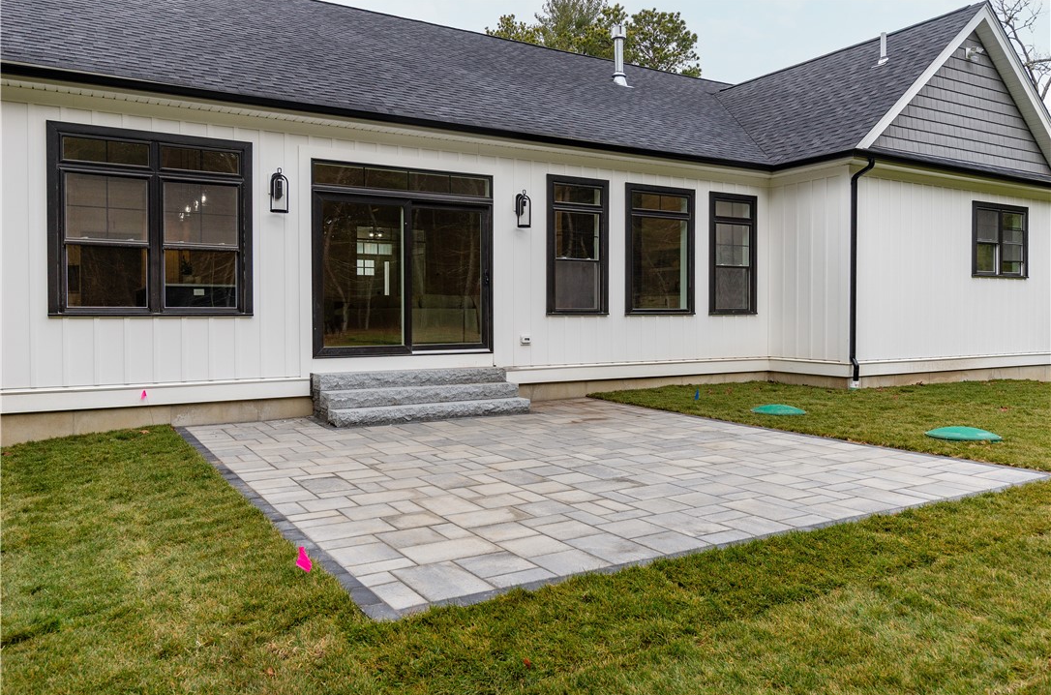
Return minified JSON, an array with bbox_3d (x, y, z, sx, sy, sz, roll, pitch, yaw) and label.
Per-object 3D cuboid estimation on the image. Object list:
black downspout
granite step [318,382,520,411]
[{"bbox_3d":[5.170,-1.154,11.668,0.085,3.486,0.332,-2,3,-32],"label":"black downspout"},{"bbox_3d":[-1.231,0.573,9.209,2.452,0.180,0.379,-2,3,-32],"label":"granite step"}]

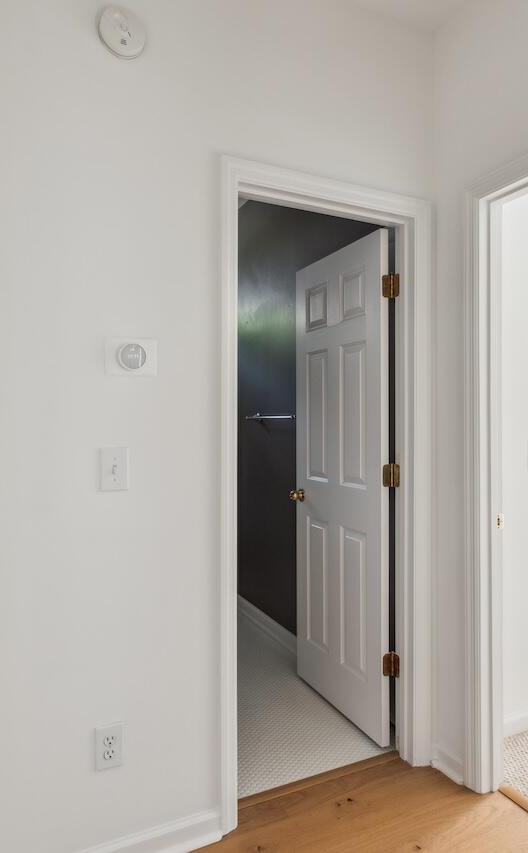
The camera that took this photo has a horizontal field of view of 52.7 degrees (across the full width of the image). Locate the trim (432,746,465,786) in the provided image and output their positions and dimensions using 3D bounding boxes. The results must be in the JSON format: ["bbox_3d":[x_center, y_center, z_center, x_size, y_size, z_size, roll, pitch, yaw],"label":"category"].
[{"bbox_3d":[0.672,1.242,1.962,0.022,0.080,0.155,0,0,-27],"label":"trim"}]

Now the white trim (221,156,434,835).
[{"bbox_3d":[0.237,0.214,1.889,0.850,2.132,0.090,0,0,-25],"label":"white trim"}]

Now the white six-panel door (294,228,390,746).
[{"bbox_3d":[0.329,0.236,2.403,0.040,2.032,0.672,0,0,-26],"label":"white six-panel door"}]

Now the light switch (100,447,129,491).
[{"bbox_3d":[-0.432,0.123,1.542,0.078,0.124,0.014,0,0,-25],"label":"light switch"}]

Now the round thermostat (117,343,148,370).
[{"bbox_3d":[-0.384,-0.204,1.556,0.082,0.082,0.030,0,0,-25],"label":"round thermostat"}]

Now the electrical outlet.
[{"bbox_3d":[-0.446,0.923,1.538,0.078,0.124,0.010,0,0,-25],"label":"electrical outlet"}]

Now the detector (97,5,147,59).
[{"bbox_3d":[-0.410,-1.138,1.538,0.134,0.134,0.038,0,0,-25],"label":"detector"}]

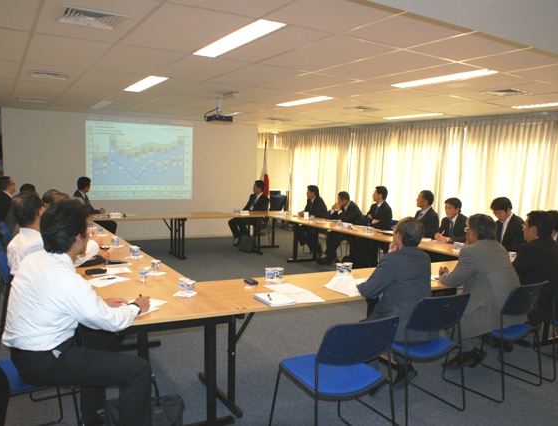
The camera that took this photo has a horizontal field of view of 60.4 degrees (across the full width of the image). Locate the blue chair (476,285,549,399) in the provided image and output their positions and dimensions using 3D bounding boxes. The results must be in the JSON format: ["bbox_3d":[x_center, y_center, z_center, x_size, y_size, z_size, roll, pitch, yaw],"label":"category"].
[{"bbox_3d":[1.690,0.919,3.756,0.550,0.820,0.580,-1,7,-34],"label":"blue chair"}]

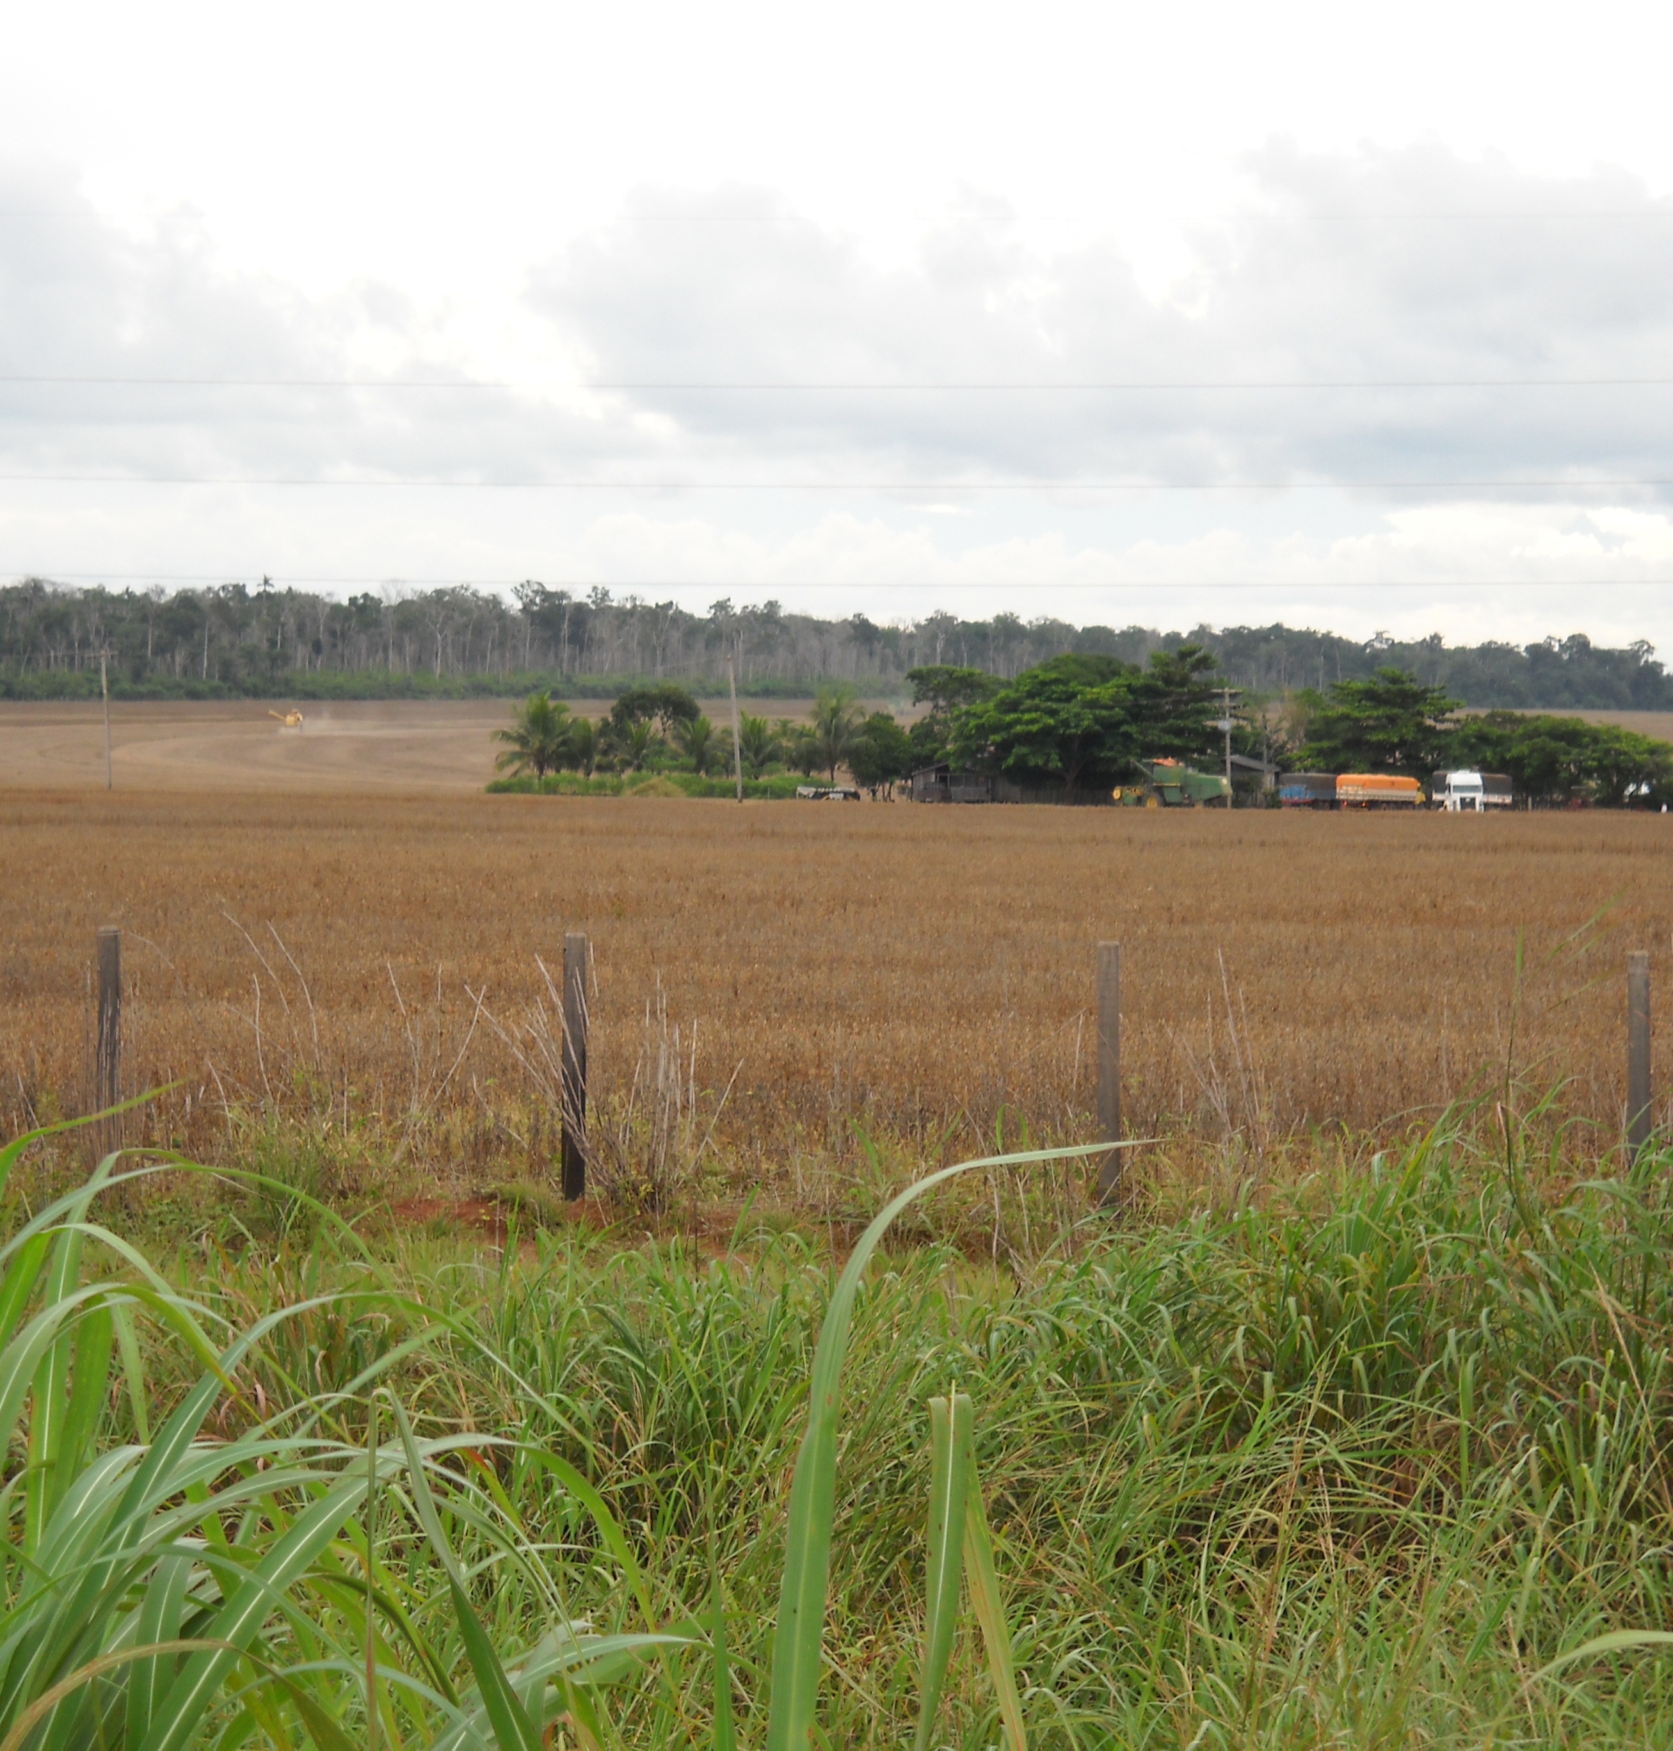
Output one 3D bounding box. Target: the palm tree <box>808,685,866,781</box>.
[{"bbox_3d":[0.070,-10.310,490.000,4.500,7.360,4.500,0,1,0],"label":"palm tree"}]

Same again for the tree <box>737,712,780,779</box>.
[{"bbox_3d":[-5.670,-9.400,488.000,3.800,5.070,3.800,0,1,0],"label":"tree"}]

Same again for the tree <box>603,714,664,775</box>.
[{"bbox_3d":[-14.920,-9.370,490.000,4.800,4.950,4.800,0,1,0],"label":"tree"}]

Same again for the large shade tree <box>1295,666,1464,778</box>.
[{"bbox_3d":[39.820,-9.970,490.000,12.300,10.710,11.500,0,1,0],"label":"large shade tree"}]

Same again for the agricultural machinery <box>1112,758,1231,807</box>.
[{"bbox_3d":[23.500,-6.290,470.000,8.200,3.980,4.600,1,1,30],"label":"agricultural machinery"}]

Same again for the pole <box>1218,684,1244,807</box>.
[{"bbox_3d":[27.680,-8.890,468.000,1.900,9.200,0.500,0,1,0],"label":"pole"}]

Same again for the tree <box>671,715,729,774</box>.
[{"bbox_3d":[-9.970,-9.370,490.000,4.200,4.950,4.200,0,1,0],"label":"tree"}]

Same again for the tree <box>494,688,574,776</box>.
[{"bbox_3d":[-22.220,-10.240,490.000,6.000,6.690,6.000,0,1,0],"label":"tree"}]

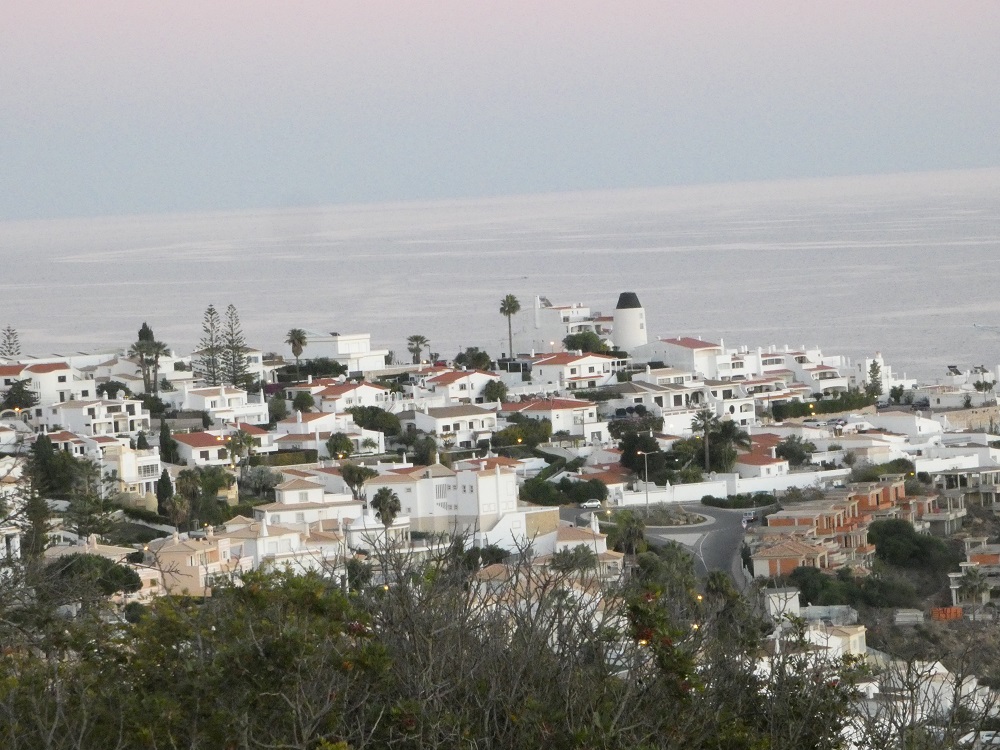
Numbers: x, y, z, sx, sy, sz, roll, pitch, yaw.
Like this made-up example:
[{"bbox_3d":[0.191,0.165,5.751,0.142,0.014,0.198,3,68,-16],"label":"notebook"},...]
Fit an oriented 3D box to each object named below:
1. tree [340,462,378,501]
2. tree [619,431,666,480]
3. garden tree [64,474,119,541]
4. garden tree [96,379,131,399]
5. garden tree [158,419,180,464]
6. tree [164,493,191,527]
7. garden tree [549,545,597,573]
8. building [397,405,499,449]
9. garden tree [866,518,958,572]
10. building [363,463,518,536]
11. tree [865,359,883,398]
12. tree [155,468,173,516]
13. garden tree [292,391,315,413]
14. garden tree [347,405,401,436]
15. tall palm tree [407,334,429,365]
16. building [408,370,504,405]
[{"bbox_3d":[-24.390,18.490,948.000,6.400,6.800,6.000,-3,2,0],"label":"tree"},{"bbox_3d":[24.590,14.060,943.000,7.800,8.190,7.800,-3,2,0],"label":"tree"},{"bbox_3d":[-63.570,20.760,850.000,8.300,9.670,8.300,-3,2,0],"label":"garden tree"},{"bbox_3d":[-75.036,3.397,1060.000,6.500,4.800,6.200,-3,2,0],"label":"garden tree"},{"bbox_3d":[-59.714,11.997,985.000,3.610,8.300,3.250,-3,2,0],"label":"garden tree"},{"bbox_3d":[-50.207,21.095,850.000,4.100,5.800,4.100,-3,2,0],"label":"tree"},{"bbox_3d":[11.490,29.390,865.000,7.400,5.000,6.200,-3,2,0],"label":"garden tree"},{"bbox_3d":[-9.291,9.381,985.000,13.800,7.500,11.000,-5,3,-36],"label":"building"},{"bbox_3d":[67.555,27.855,892.000,15.000,7.500,10.500,-3,2,0],"label":"garden tree"},{"bbox_3d":[-9.670,20.010,880.000,24.000,9.780,14.000,-3,2,-8],"label":"building"},{"bbox_3d":[75.930,0.710,1110.000,3.500,8.200,3.500,-3,2,0],"label":"tree"},{"bbox_3d":[-54.480,18.860,884.000,2.800,7.160,2.800,-3,2,0],"label":"tree"},{"bbox_3d":[-38.800,5.380,1078.000,4.300,4.600,4.200,-3,2,0],"label":"garden tree"},{"bbox_3d":[-24.030,8.780,1037.000,10.000,6.300,7.600,-3,2,0],"label":"garden tree"},{"bbox_3d":[-17.646,-5.377,1165.000,4.690,6.400,4.690,-3,2,0],"label":"tall palm tree"},{"bbox_3d":[-9.060,2.340,1112.000,13.000,7.200,12.000,-5,3,-38],"label":"building"}]

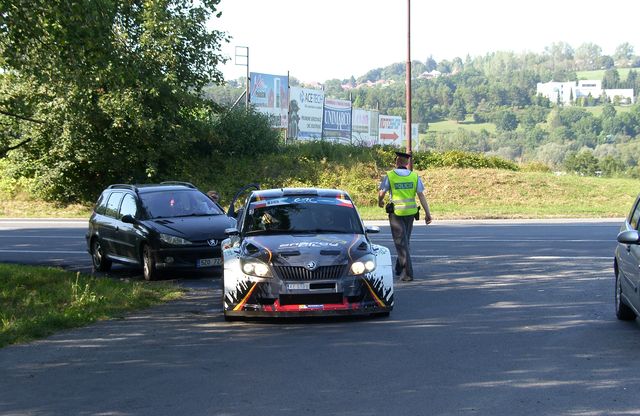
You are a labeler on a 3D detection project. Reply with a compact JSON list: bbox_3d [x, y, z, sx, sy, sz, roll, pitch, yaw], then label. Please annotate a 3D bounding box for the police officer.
[{"bbox_3d":[1.237,0.120,21.400,0.740,1.850,0.600,0,2,0],"label":"police officer"}]

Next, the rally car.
[{"bbox_3d":[-0.237,0.468,17.280,1.820,1.420,4.030,-1,2,-4],"label":"rally car"}]

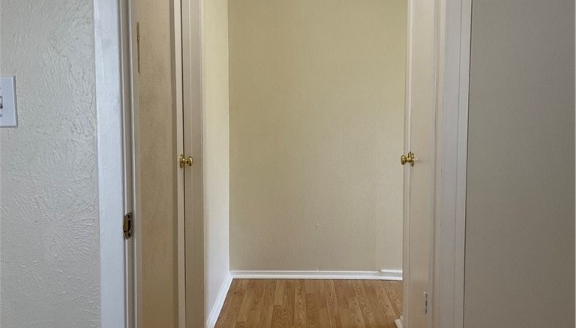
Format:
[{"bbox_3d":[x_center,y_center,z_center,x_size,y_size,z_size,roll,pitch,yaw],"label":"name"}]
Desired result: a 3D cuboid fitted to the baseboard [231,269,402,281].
[{"bbox_3d":[0.195,0.754,4.393,1.200,0.062,0.033,0,5,1],"label":"baseboard"}]

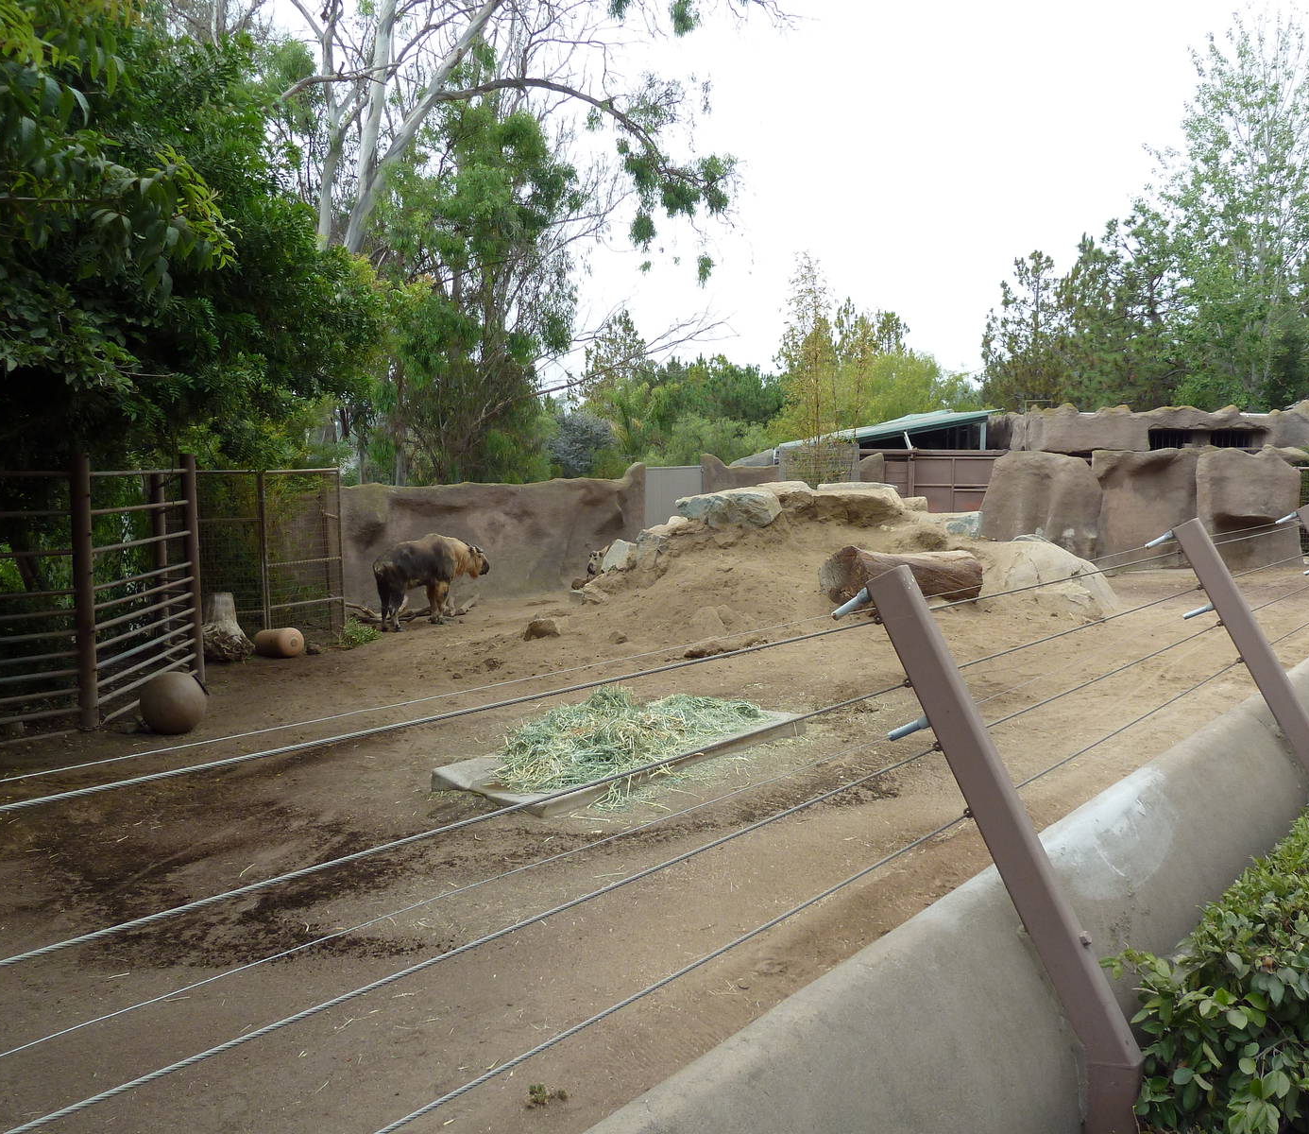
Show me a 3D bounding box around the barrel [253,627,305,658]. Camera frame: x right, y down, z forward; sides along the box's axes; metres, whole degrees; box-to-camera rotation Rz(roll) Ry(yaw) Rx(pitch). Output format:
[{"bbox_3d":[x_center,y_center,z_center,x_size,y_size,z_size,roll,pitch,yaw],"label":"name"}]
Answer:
[{"bbox_3d":[-4.332,0.856,12.594,0.530,0.340,0.340,3,6,29],"label":"barrel"}]

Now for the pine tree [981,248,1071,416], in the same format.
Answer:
[{"bbox_3d":[13.584,-6.539,39.551,3.800,9.800,3.800,0,6,0],"label":"pine tree"}]

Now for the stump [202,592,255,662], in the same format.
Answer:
[{"bbox_3d":[-4.964,0.642,12.623,0.660,0.760,0.620,0,6,0],"label":"stump"}]

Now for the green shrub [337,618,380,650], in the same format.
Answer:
[{"bbox_3d":[-3.629,0.793,13.391,0.500,0.310,0.420,0,6,0],"label":"green shrub"}]

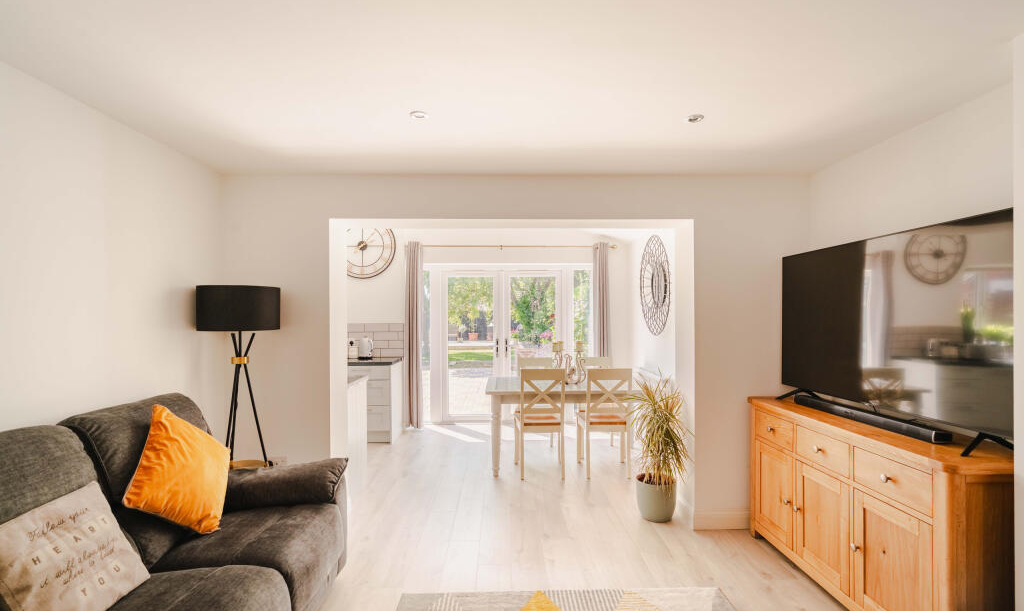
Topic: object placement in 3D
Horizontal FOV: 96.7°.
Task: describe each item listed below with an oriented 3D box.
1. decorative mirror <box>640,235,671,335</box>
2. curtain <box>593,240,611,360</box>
[{"bbox_3d":[1.575,-0.222,5.070,0.050,1.110,1.060,0,-1,-1],"label":"decorative mirror"},{"bbox_3d":[1.133,0.367,5.780,0.240,2.340,0.130,0,-1,-1],"label":"curtain"}]

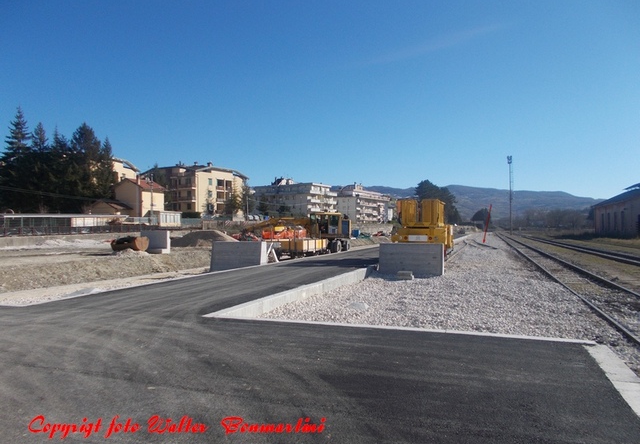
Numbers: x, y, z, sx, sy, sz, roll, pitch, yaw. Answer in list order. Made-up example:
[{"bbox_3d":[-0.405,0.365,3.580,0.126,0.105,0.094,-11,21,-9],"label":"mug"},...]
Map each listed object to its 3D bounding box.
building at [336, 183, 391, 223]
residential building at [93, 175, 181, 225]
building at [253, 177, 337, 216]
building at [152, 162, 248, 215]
[{"bbox_3d":[17.840,-7.190,209.310,13.000,15.500,34.700,0,-1,29],"label":"building"},{"bbox_3d":[-34.130,-3.570,89.110,12.400,9.000,9.800,0,-1,25],"label":"residential building"},{"bbox_3d":[-8.640,-8.310,180.790,24.500,15.600,21.000,0,-1,32],"label":"building"},{"bbox_3d":[-31.900,-8.170,126.040,19.300,13.300,18.100,0,-1,34],"label":"building"}]

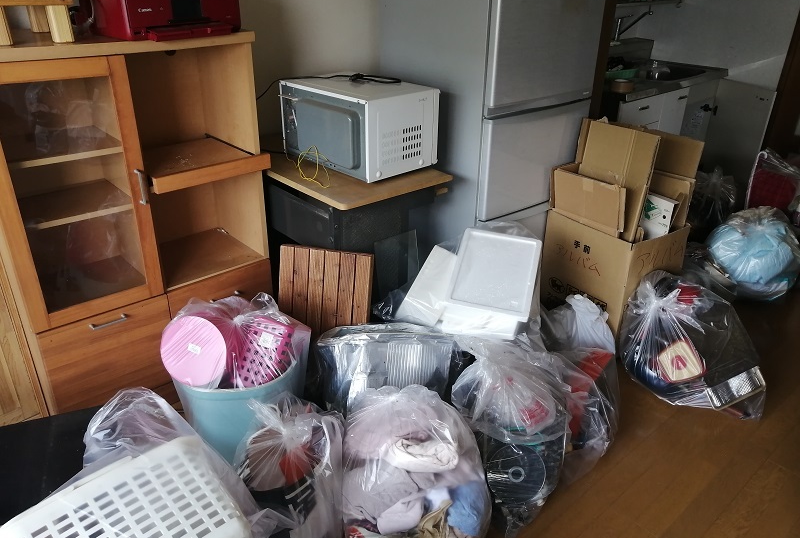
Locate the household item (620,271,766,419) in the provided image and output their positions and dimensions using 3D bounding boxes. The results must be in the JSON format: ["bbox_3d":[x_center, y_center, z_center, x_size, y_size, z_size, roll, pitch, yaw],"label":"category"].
[{"bbox_3d":[0.968,0.221,2.118,0.380,0.340,0.360,8,27,15],"label":"household item"}]

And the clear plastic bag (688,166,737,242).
[{"bbox_3d":[1.502,-0.253,2.986,0.290,0.440,0.290,1,26,0],"label":"clear plastic bag"}]

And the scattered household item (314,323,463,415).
[{"bbox_3d":[-0.033,0.326,1.895,0.420,0.330,0.250,1,26,0],"label":"scattered household item"}]

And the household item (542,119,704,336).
[{"bbox_3d":[0.847,-0.162,2.443,0.360,0.740,0.420,-15,30,-28],"label":"household item"}]

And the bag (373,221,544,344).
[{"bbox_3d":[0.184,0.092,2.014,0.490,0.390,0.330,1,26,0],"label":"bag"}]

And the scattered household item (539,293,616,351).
[{"bbox_3d":[0.618,0.219,2.196,0.250,0.270,0.250,1,26,0],"label":"scattered household item"}]

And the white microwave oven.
[{"bbox_3d":[-0.144,-0.511,2.185,0.315,0.256,0.465,-22,34,-38],"label":"white microwave oven"}]

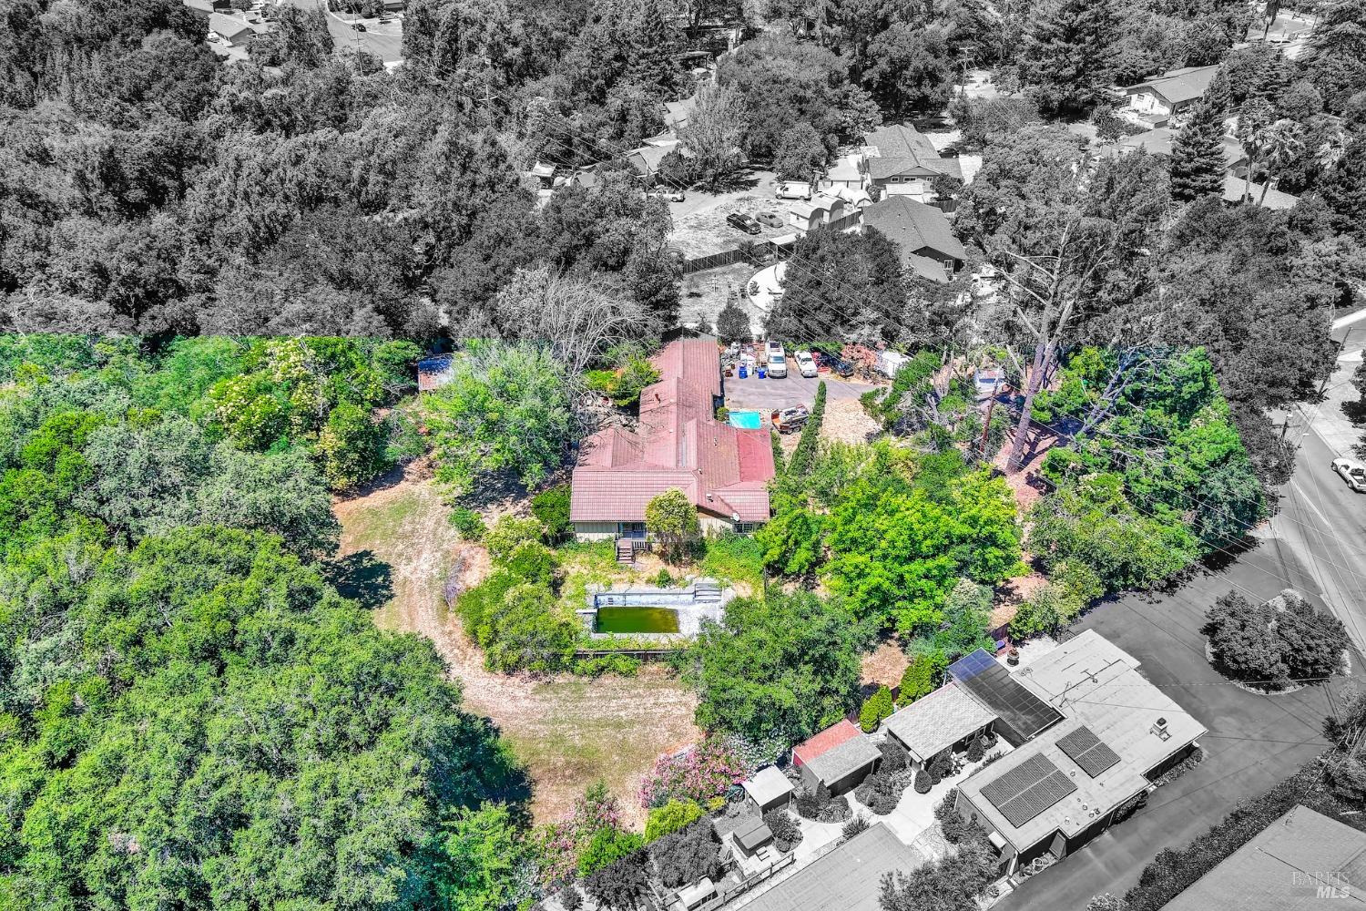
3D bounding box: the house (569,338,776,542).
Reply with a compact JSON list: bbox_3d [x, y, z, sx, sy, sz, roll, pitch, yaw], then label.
[{"bbox_3d":[-0.592,-2.926,112.705,19.200,5.500,33.500,0,35,0],"label":"house"}]

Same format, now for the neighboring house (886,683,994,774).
[{"bbox_3d":[18.846,20.584,81.643,7.200,2.700,4.300,-20,40,-26],"label":"neighboring house"}]

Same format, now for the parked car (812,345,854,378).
[{"bbox_3d":[17.700,-10.780,128.760,1.800,1.450,4.700,-25,44,-28],"label":"parked car"}]

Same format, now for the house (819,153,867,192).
[{"bbox_3d":[25.919,-45.588,179.225,6.500,3.200,8.500,1,35,2],"label":"house"}]

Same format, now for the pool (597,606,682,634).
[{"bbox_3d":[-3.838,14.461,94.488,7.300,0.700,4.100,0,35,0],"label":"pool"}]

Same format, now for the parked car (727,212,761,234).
[{"bbox_3d":[9.191,-34.829,165.060,5.400,1.750,1.900,28,44,34],"label":"parked car"}]

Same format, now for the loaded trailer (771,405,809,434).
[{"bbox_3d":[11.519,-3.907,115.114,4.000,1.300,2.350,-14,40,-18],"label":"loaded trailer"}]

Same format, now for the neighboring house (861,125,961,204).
[{"bbox_3d":[35.000,-46.250,171.350,14.000,4.900,19.500,-1,38,-2],"label":"neighboring house"}]

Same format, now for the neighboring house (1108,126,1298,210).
[{"bbox_3d":[84.724,-47.319,180.347,26.000,5.000,20.000,23,41,29],"label":"neighboring house"}]

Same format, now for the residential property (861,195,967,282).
[{"bbox_3d":[32.479,-30.019,155.445,12.000,5.000,23.800,-1,35,-2],"label":"residential property"}]

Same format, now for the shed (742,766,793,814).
[{"bbox_3d":[6.310,25.260,81.980,3.000,2.250,2.350,-23,43,-26],"label":"shed"}]

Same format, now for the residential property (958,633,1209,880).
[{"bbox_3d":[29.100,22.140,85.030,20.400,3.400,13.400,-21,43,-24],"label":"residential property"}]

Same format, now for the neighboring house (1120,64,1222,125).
[{"bbox_3d":[89.600,-66.200,197.130,20.500,4.600,10.300,-24,44,-28],"label":"neighboring house"}]

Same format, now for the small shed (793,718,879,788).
[{"bbox_3d":[11.750,23.340,84.310,5.200,2.400,3.900,-22,43,-26],"label":"small shed"}]

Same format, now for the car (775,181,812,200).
[{"bbox_3d":[17.810,-41.894,174.747,5.400,2.250,2.000,5,35,7],"label":"car"}]

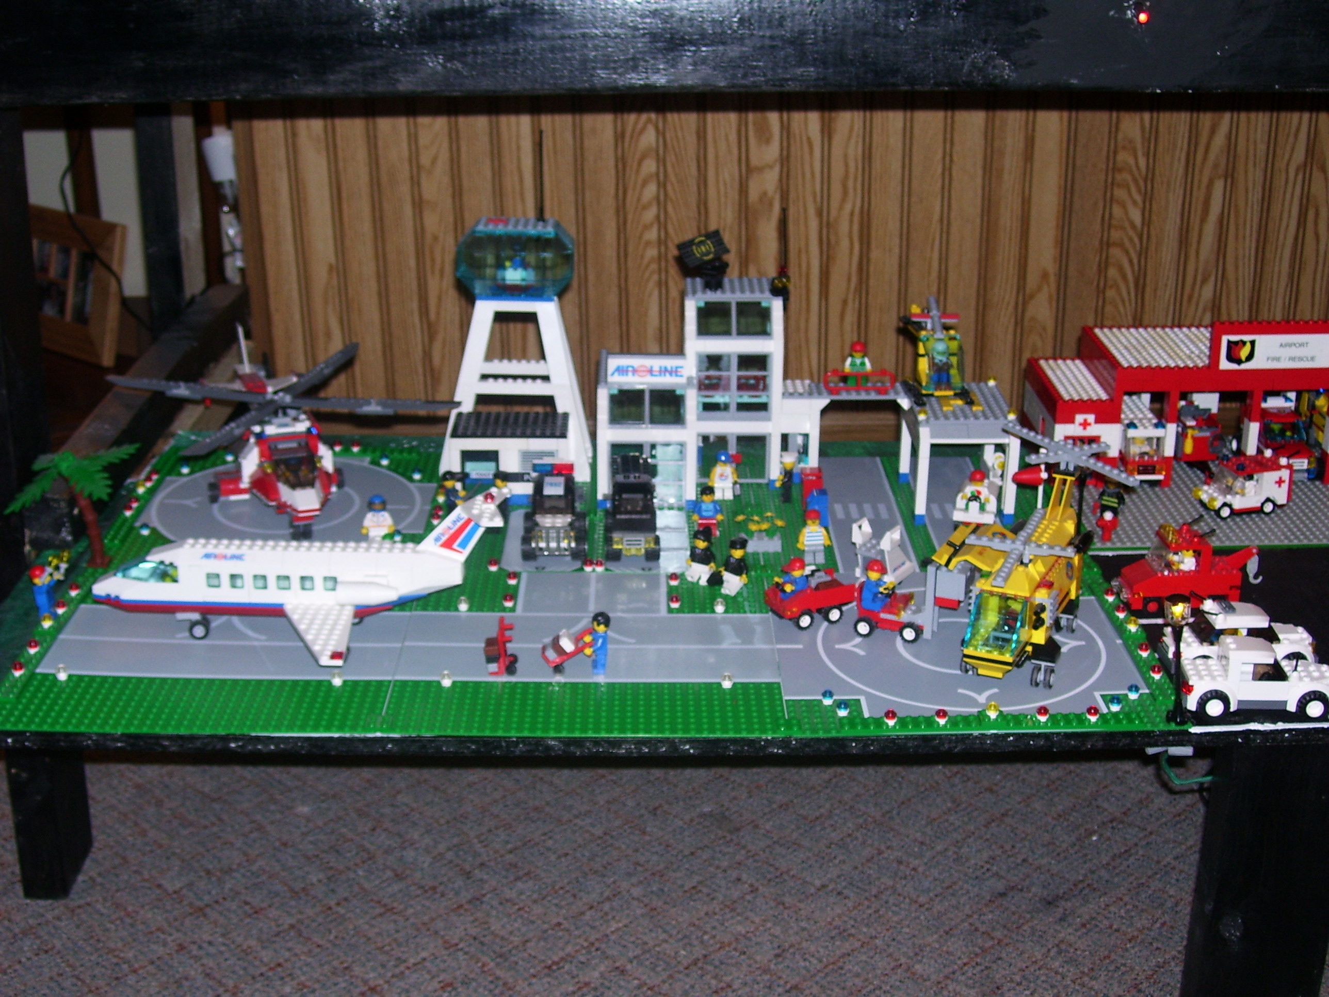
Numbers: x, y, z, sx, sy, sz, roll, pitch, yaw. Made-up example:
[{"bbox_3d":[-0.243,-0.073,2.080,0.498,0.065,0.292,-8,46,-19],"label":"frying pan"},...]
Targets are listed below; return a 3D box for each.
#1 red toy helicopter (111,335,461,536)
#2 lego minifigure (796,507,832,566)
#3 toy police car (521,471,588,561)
[{"bbox_3d":[-0.323,-0.059,1.478,0.260,0.104,0.299,-7,23,-20],"label":"red toy helicopter"},{"bbox_3d":[0.114,0.029,1.349,0.026,0.043,0.015,1,21,-1],"label":"lego minifigure"},{"bbox_3d":[-0.084,0.007,1.376,0.050,0.057,0.085,1,21,-1],"label":"toy police car"}]

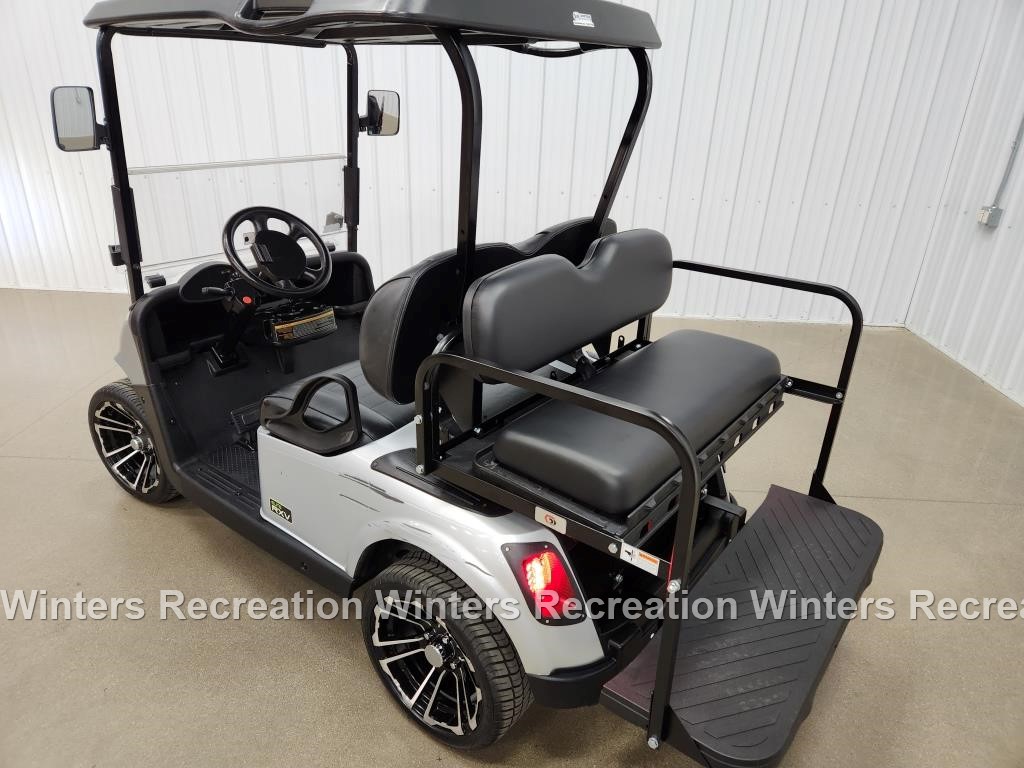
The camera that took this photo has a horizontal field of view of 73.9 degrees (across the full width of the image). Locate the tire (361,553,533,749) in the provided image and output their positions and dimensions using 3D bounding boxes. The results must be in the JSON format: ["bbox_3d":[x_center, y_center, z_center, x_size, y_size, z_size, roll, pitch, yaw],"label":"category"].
[{"bbox_3d":[-0.183,0.714,1.831,0.475,0.475,0.210,20,30,33],"label":"tire"}]

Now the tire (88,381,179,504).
[{"bbox_3d":[-1.486,0.224,2.789,0.515,0.515,0.207,16,28,26],"label":"tire"}]

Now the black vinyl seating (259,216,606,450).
[{"bbox_3d":[-0.166,-0.227,2.134,0.620,0.590,1.060,20,30,33],"label":"black vinyl seating"}]

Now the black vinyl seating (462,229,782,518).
[{"bbox_3d":[0.339,-0.123,1.746,0.495,0.410,0.920,20,30,33],"label":"black vinyl seating"}]

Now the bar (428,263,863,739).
[{"bbox_3d":[0.382,0.146,1.786,0.700,0.715,1.110,20,30,33],"label":"bar"}]

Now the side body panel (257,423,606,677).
[{"bbox_3d":[-0.288,0.360,1.741,1.240,0.565,0.170,20,30,33],"label":"side body panel"}]

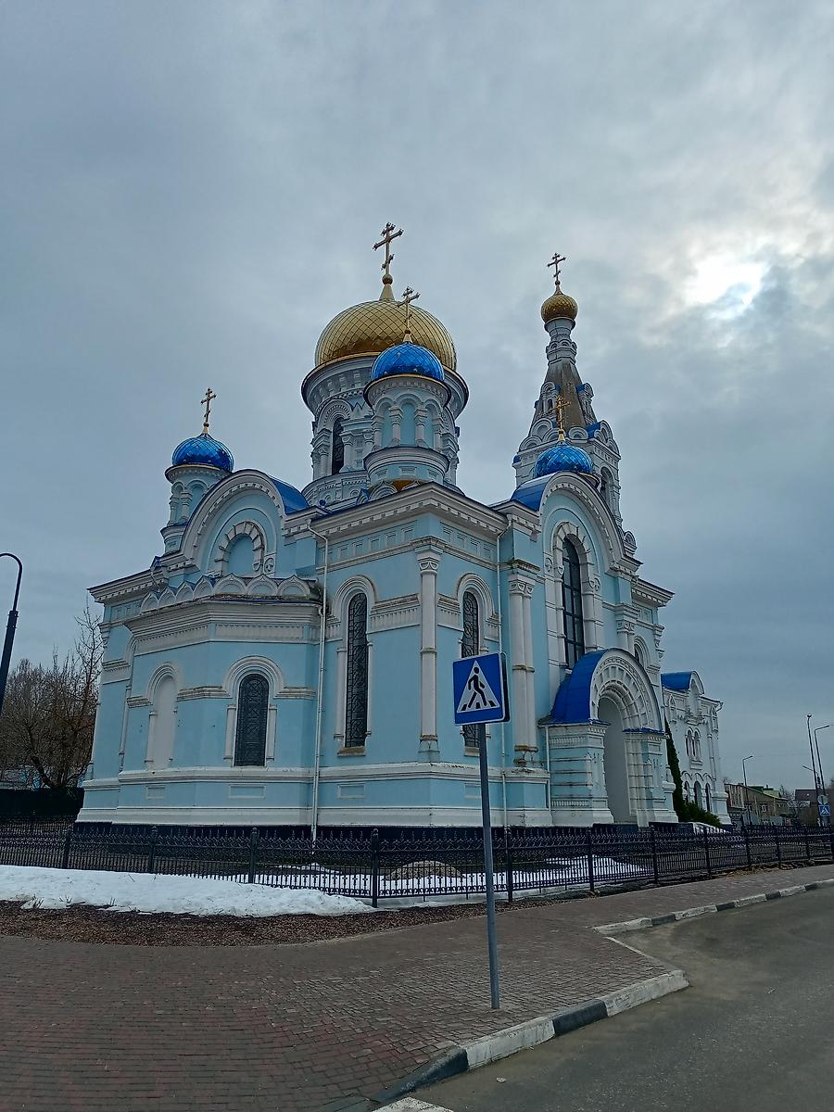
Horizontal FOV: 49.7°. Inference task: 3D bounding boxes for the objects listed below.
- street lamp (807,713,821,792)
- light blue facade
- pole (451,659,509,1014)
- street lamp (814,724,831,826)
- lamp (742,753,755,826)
[{"bbox_3d":[26.550,14.924,59.761,0.300,8.830,1.200,-6,-18,20],"label":"street lamp"},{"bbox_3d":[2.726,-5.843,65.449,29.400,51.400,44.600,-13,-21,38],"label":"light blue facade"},{"bbox_3d":[0.721,2.634,8.848,0.130,3.300,0.700,15,-23,-40],"label":"pole"},{"bbox_3d":[29.357,16.346,63.887,1.250,8.460,0.250,-4,-17,13],"label":"street lamp"},{"bbox_3d":[34.647,24.907,92.645,1.250,8.410,0.250,-4,-17,13],"label":"lamp"}]

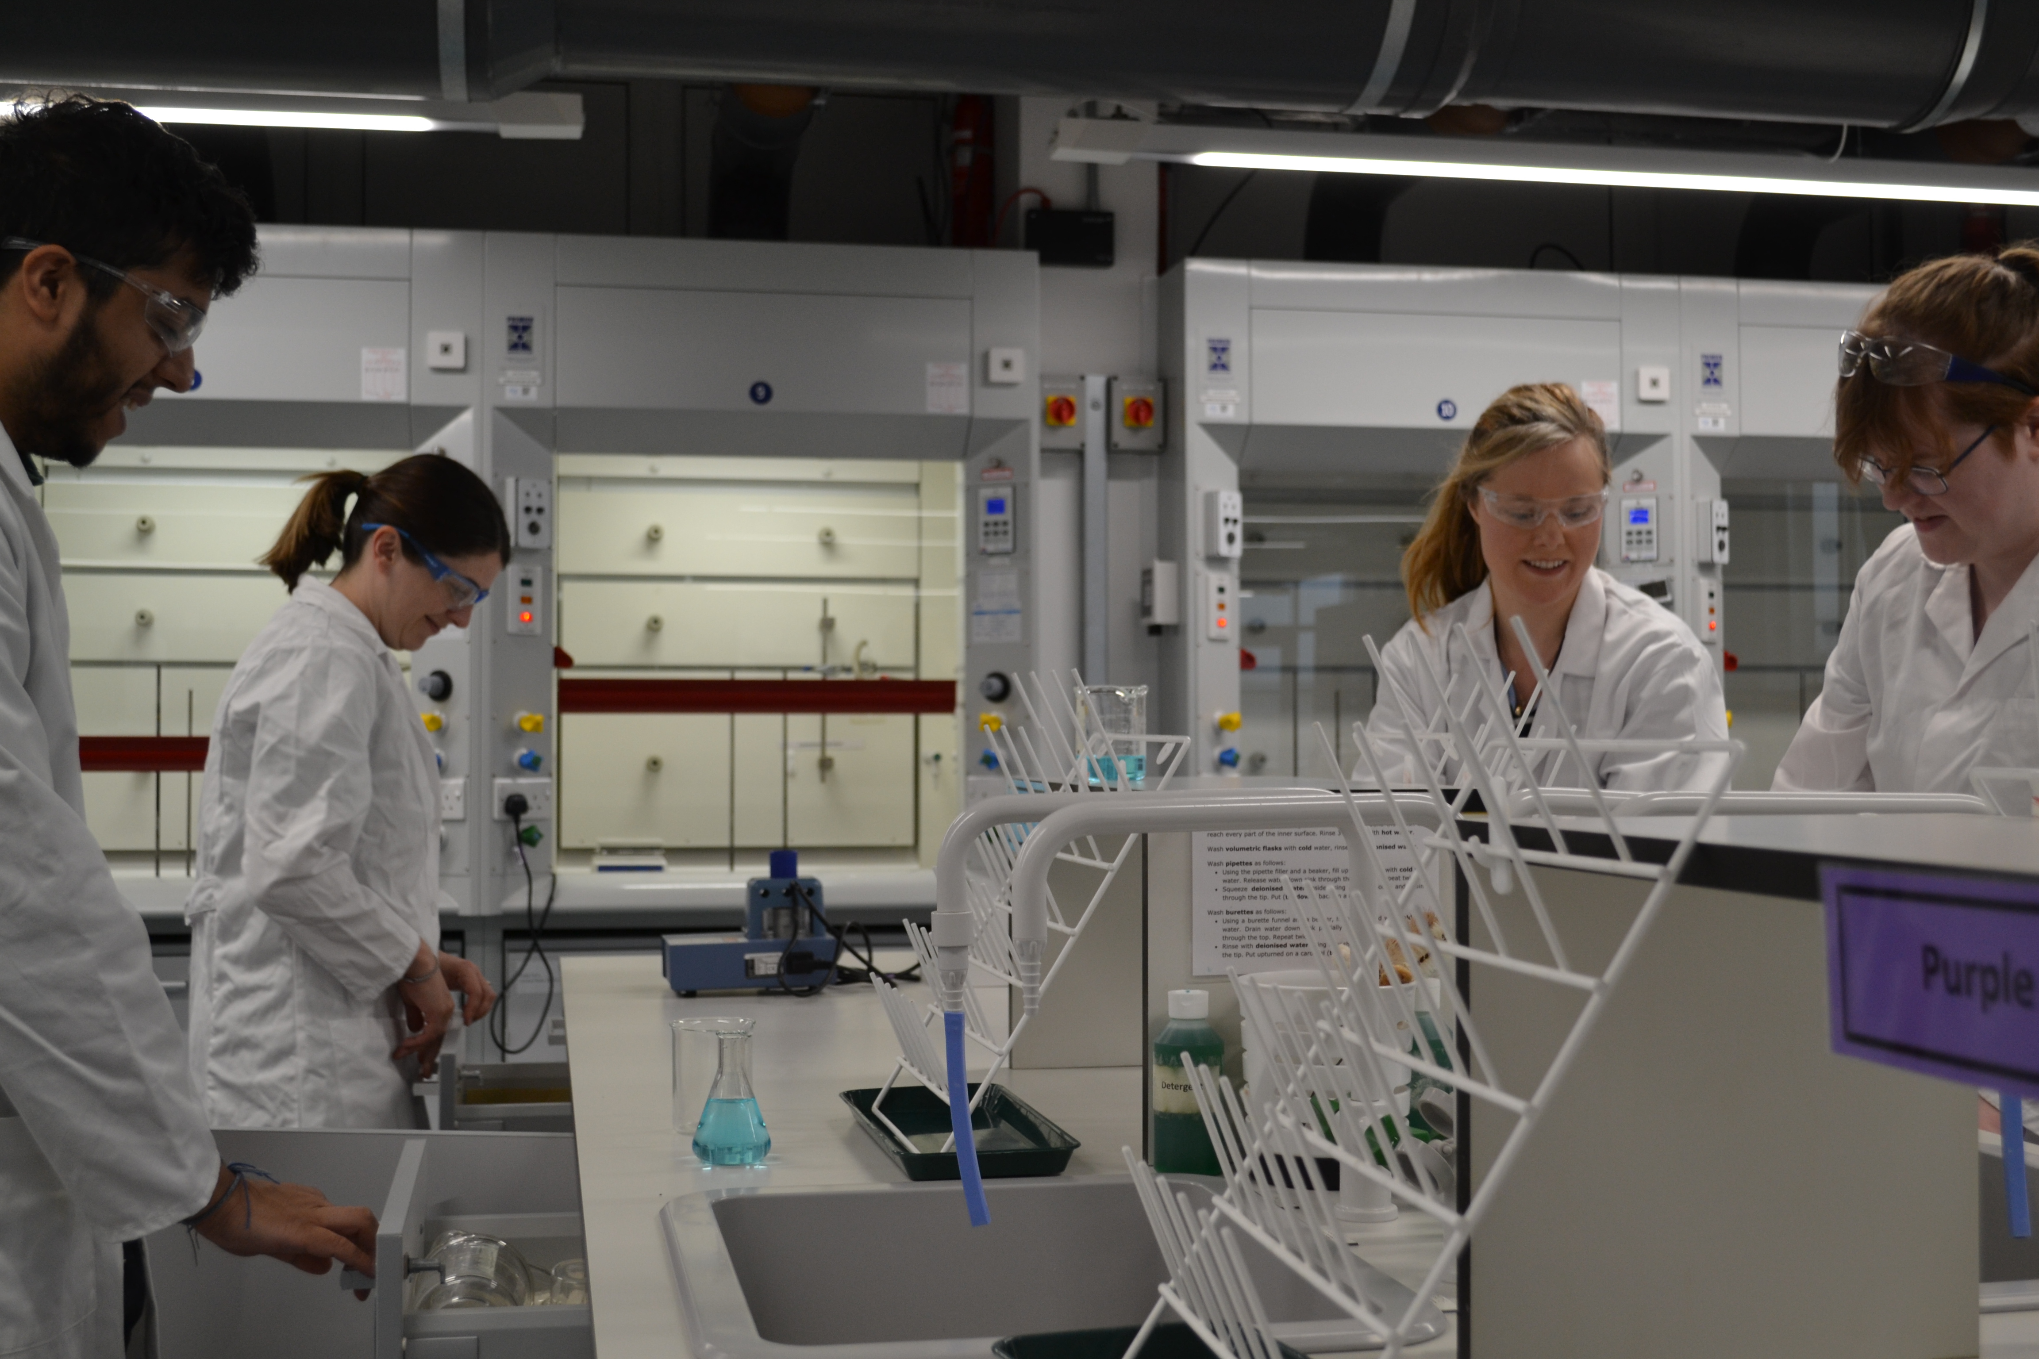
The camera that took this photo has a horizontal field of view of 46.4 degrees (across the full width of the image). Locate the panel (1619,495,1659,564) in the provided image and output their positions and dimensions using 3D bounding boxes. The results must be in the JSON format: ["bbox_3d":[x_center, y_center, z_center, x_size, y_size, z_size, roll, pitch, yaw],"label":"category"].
[{"bbox_3d":[1.457,-0.352,5.593,0.087,0.147,0.030,-1,-1,26],"label":"panel"}]

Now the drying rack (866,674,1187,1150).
[{"bbox_3d":[-0.004,0.194,2.123,0.235,0.395,0.335,0,-1,-11],"label":"drying rack"}]

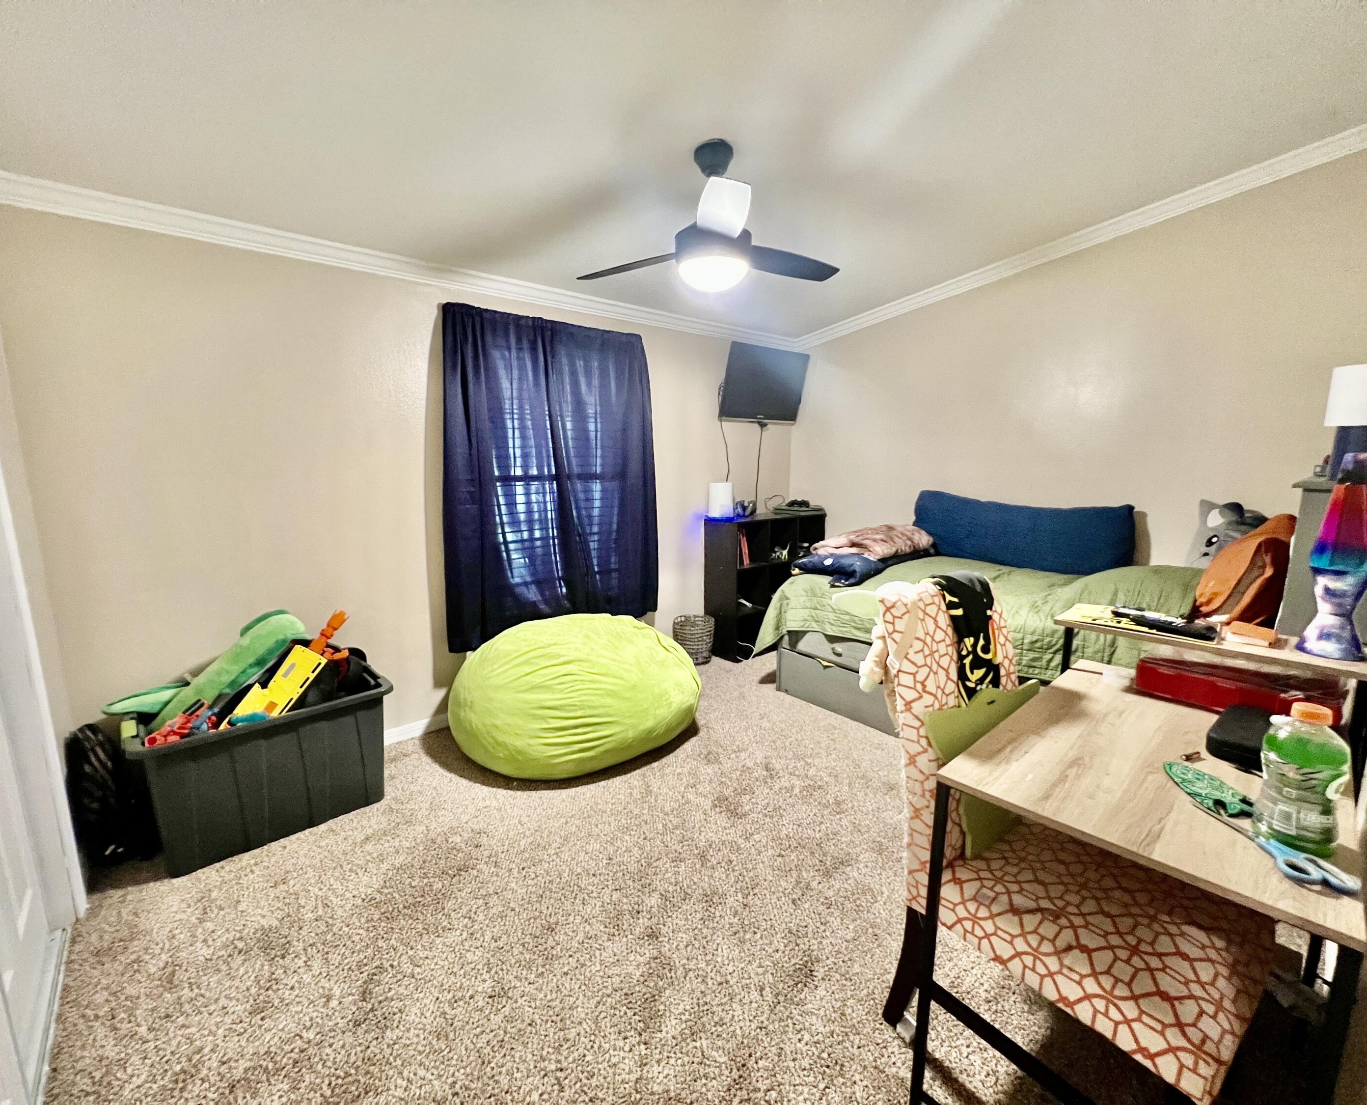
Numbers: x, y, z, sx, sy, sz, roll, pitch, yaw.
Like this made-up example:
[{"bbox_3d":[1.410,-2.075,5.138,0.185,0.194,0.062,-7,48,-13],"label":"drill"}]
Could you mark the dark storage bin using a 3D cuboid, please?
[{"bbox_3d":[-1.514,0.738,2.034,0.715,0.460,0.500,-9,12,-43],"label":"dark storage bin"}]

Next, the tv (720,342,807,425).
[{"bbox_3d":[0.529,-1.100,3.658,0.760,0.475,0.070,-9,27,-40],"label":"tv"}]

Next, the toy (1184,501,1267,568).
[{"bbox_3d":[2.249,-0.026,2.281,0.250,0.350,0.280,1,9,8],"label":"toy"}]

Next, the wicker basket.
[{"bbox_3d":[0.090,0.577,3.635,0.270,0.270,0.270,1,9,3],"label":"wicker basket"}]

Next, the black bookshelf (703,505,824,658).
[{"bbox_3d":[0.587,0.205,3.918,0.916,0.915,0.304,-8,12,-41],"label":"black bookshelf"}]

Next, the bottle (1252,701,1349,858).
[{"bbox_3d":[0.880,0.316,0.779,0.079,0.209,0.079,-8,12,-41],"label":"bottle"}]

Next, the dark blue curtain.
[{"bbox_3d":[-0.641,-0.366,2.883,1.220,1.590,0.120,-8,12,-41],"label":"dark blue curtain"}]

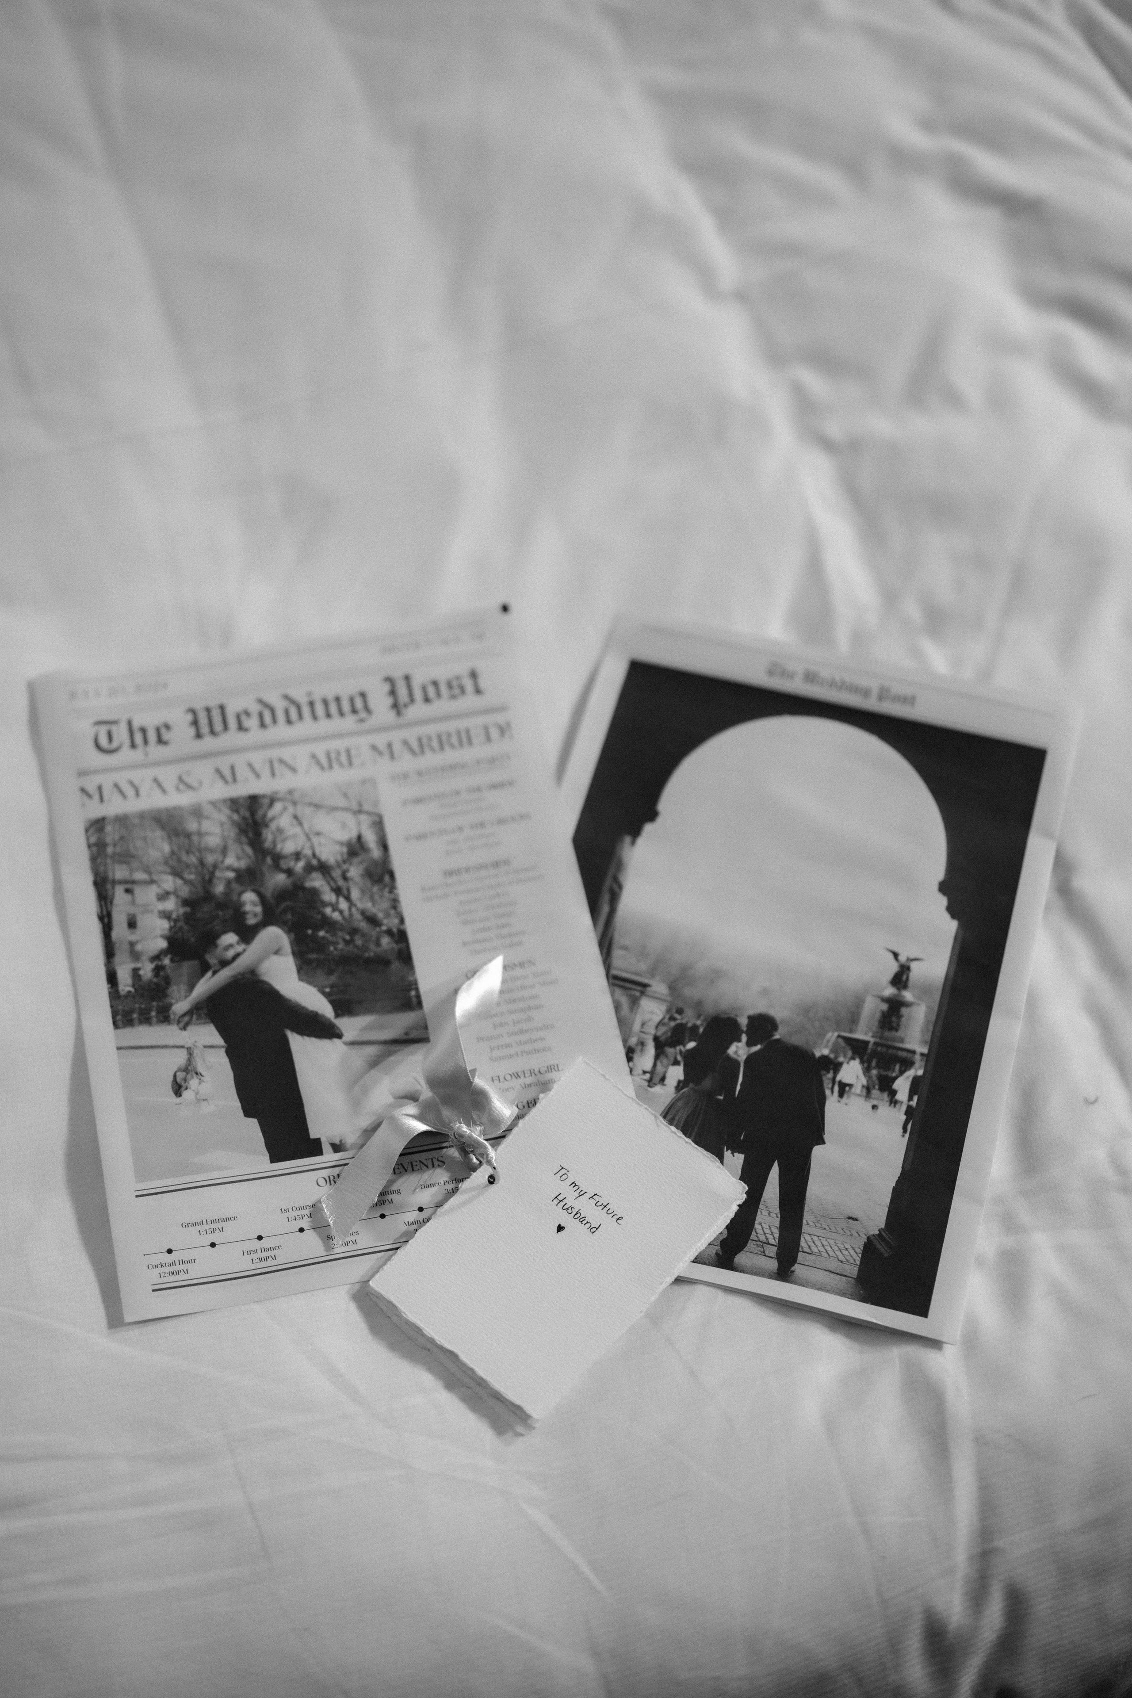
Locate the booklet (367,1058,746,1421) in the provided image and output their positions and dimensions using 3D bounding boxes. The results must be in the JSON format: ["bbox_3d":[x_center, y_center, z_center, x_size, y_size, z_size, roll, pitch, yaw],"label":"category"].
[{"bbox_3d":[-0.003,0.164,0.995,0.093,0.008,0.137,37,65,19],"label":"booklet"}]

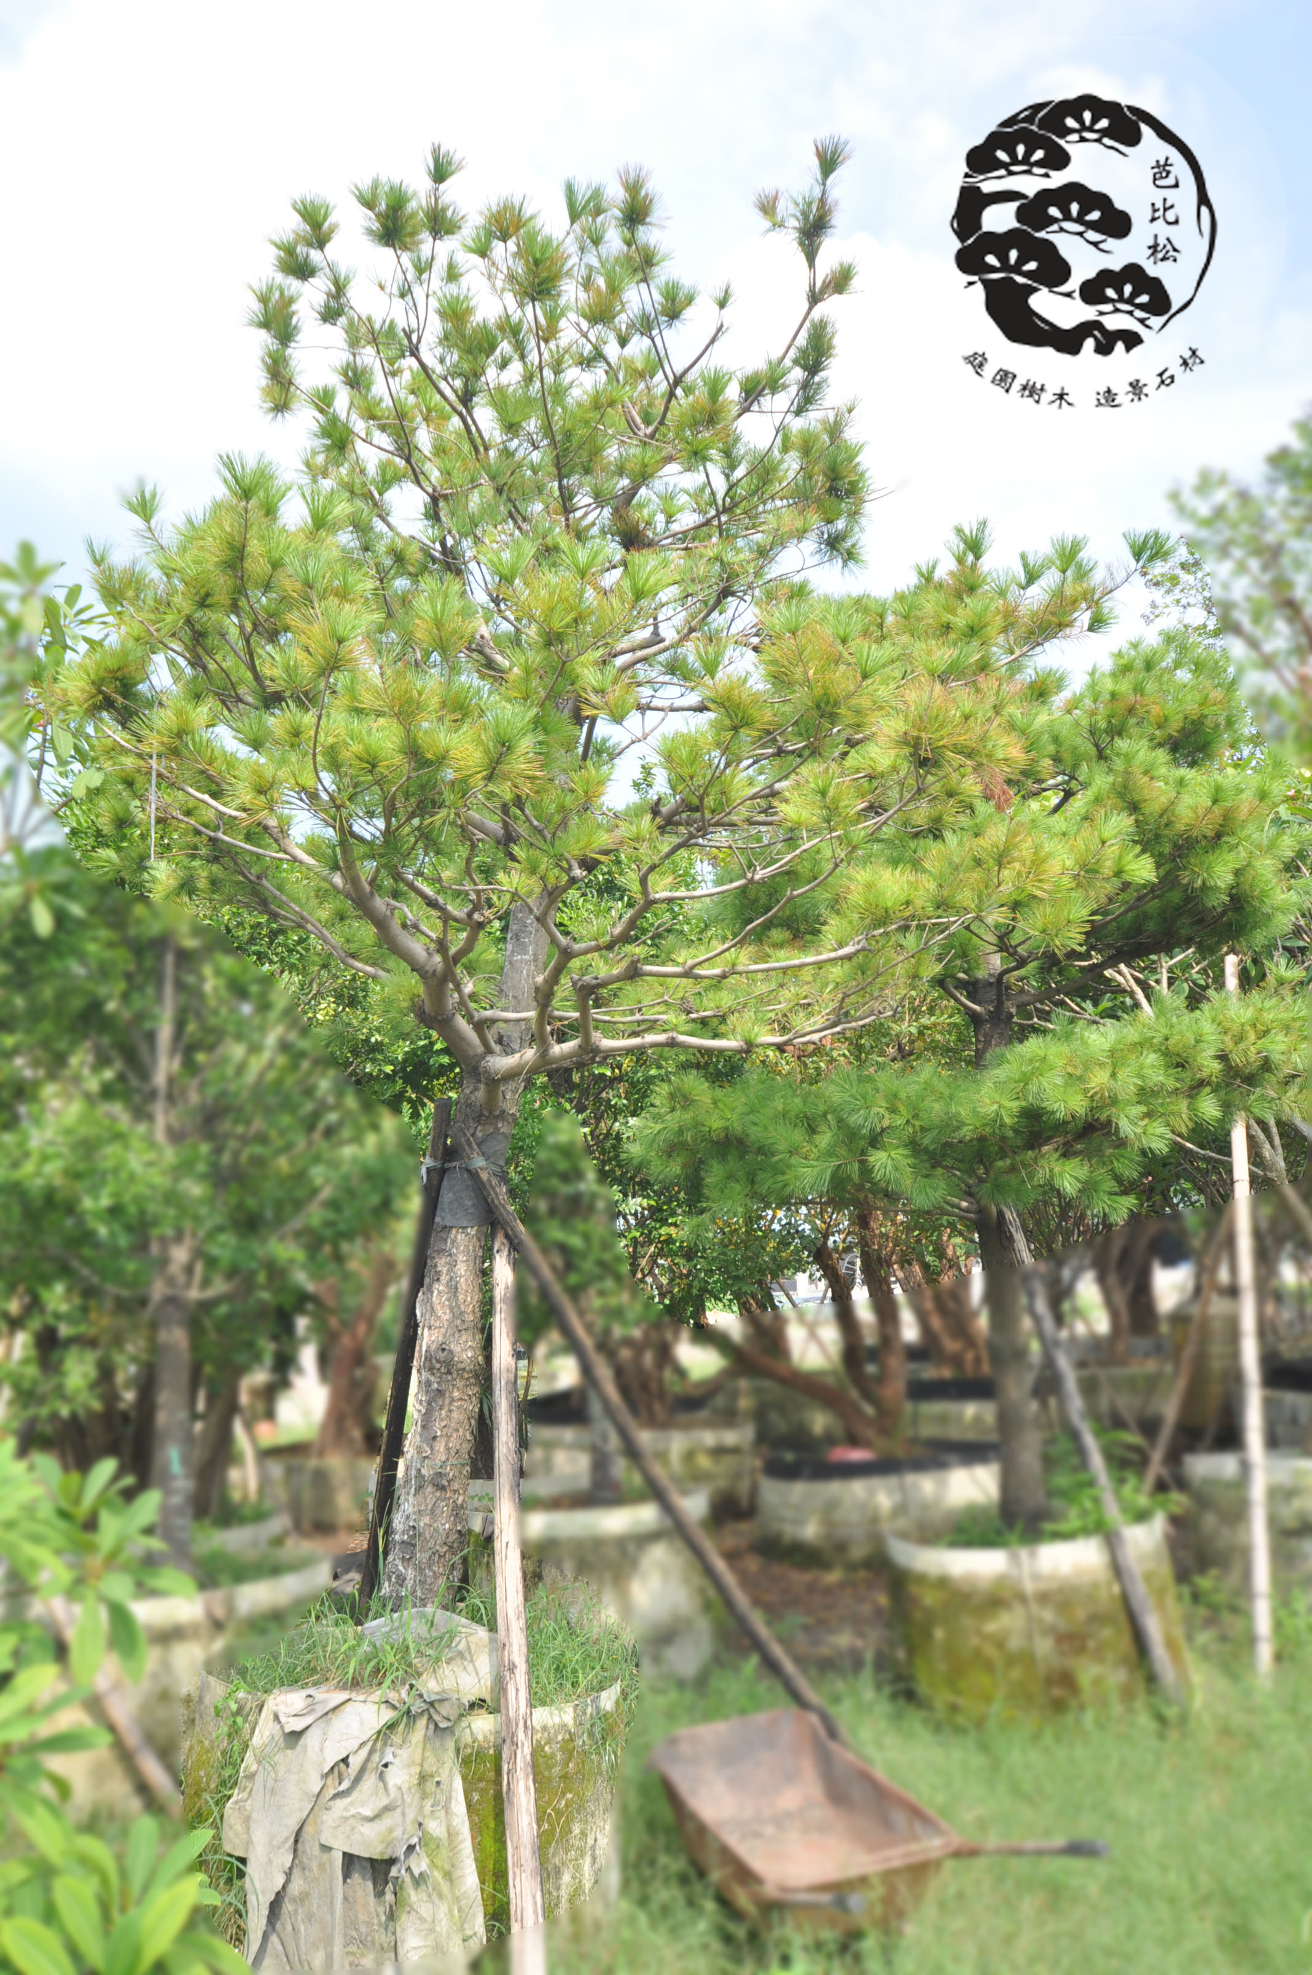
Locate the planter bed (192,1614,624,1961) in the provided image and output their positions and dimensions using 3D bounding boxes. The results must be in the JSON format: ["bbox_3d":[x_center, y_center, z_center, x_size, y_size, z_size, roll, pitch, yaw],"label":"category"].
[{"bbox_3d":[-0.618,1.988,3.679,1.060,0.580,1.060,-1,-10,0],"label":"planter bed"}]

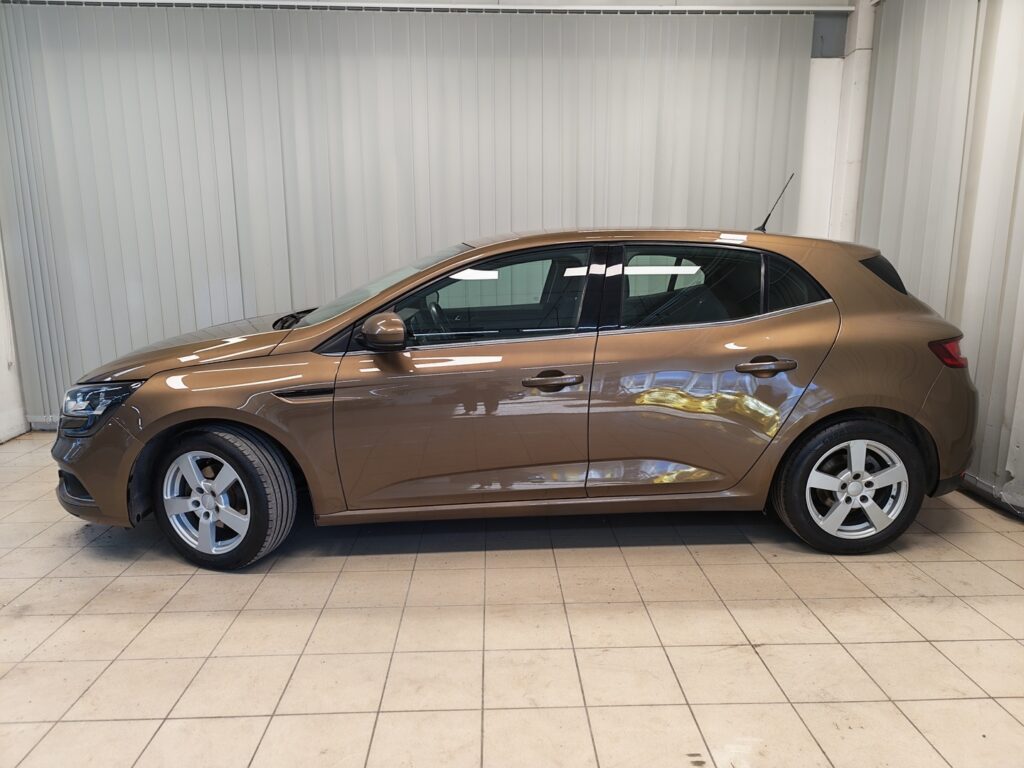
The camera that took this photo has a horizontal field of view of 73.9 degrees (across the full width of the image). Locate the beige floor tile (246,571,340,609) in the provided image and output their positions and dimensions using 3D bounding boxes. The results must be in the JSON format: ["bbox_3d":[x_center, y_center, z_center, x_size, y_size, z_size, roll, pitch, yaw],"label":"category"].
[{"bbox_3d":[-0.856,0.817,2.674,0.298,0.012,0.298,-1,11,-2],"label":"beige floor tile"}]

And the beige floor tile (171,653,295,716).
[{"bbox_3d":[-0.837,0.926,2.085,0.298,0.010,0.298,-1,11,-2],"label":"beige floor tile"}]

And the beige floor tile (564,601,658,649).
[{"bbox_3d":[0.353,0.857,2.409,0.298,0.010,0.298,-1,11,-2],"label":"beige floor tile"}]

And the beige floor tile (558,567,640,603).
[{"bbox_3d":[0.342,0.799,2.697,0.297,0.010,0.297,-1,11,-2],"label":"beige floor tile"}]

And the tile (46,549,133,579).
[{"bbox_3d":[-1.765,0.766,2.921,0.298,0.010,0.298,-1,11,-2],"label":"tile"}]

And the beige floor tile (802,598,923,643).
[{"bbox_3d":[1.256,0.849,2.442,0.298,0.010,0.298,-1,10,-1],"label":"beige floor tile"}]

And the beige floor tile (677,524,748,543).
[{"bbox_3d":[0.927,0.695,3.218,0.298,0.010,0.298,-1,11,-2],"label":"beige floor tile"}]

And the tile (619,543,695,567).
[{"bbox_3d":[0.631,0.741,3.000,0.297,0.010,0.297,-1,11,-2],"label":"tile"}]

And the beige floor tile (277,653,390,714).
[{"bbox_3d":[-0.537,0.919,2.084,0.297,0.010,0.297,-1,11,-2],"label":"beige floor tile"}]

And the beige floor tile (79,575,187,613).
[{"bbox_3d":[-1.456,0.823,2.656,0.298,0.012,0.298,-1,11,-2],"label":"beige floor tile"}]

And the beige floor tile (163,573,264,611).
[{"bbox_3d":[-1.160,0.823,2.675,0.298,0.010,0.298,-1,10,-1],"label":"beige floor tile"}]

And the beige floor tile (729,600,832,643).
[{"bbox_3d":[0.953,0.850,2.427,0.298,0.010,0.298,-1,11,-2],"label":"beige floor tile"}]

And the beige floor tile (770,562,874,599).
[{"bbox_3d":[1.243,0.794,2.735,0.298,0.012,0.298,-1,11,-2],"label":"beige floor tile"}]

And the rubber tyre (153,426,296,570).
[{"bbox_3d":[-1.218,0.468,2.874,0.632,0.630,0.212,3,11,19],"label":"rubber tyre"}]

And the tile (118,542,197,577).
[{"bbox_3d":[-1.465,0.762,2.930,0.298,0.010,0.298,-1,11,-2],"label":"tile"}]

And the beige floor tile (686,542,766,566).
[{"bbox_3d":[0.930,0.738,3.008,0.297,0.010,0.297,-1,11,-2],"label":"beige floor tile"}]

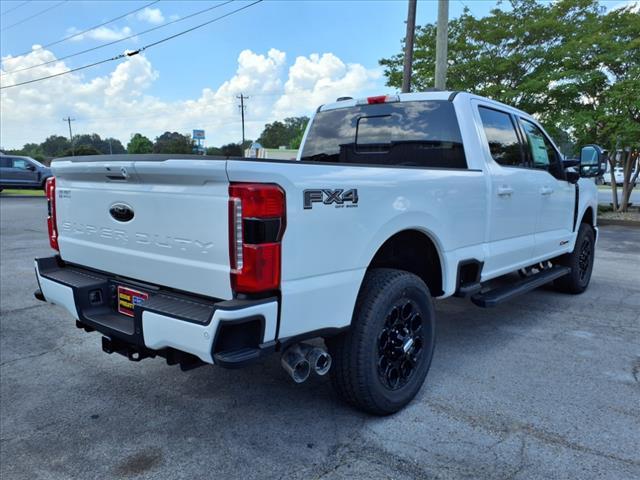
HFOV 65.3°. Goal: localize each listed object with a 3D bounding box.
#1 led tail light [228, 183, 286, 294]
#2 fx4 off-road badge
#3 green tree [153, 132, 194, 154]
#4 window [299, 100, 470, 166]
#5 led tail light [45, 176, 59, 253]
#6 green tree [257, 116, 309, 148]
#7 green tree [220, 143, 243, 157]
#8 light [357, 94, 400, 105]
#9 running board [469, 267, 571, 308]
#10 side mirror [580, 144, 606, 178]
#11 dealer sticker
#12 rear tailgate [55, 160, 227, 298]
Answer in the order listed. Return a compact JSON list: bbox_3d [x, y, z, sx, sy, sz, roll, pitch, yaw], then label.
[{"bbox_3d":[-0.248,-0.011,1.998,0.145,0.440,0.200,6,8,40],"label":"led tail light"},{"bbox_3d":[0.059,-0.183,2.226,0.015,0.090,0.385,6,8,40],"label":"fx4 off-road badge"},{"bbox_3d":[-22.399,-12.186,75.877,7.500,8.200,7.000,-2,7,-16],"label":"green tree"},{"bbox_3d":[0.447,-0.822,4.087,1.570,0.540,0.100,6,0,40],"label":"window"},{"bbox_3d":[-1.604,-0.167,3.160,0.150,0.450,0.200,6,8,40],"label":"led tail light"},{"bbox_3d":[-4.648,-11.320,64.941,7.800,9.350,7.500,0,7,-4],"label":"green tree"},{"bbox_3d":[-14.789,-12.507,82.795,5.000,7.250,5.000,-1,7,-10],"label":"green tree"},{"bbox_3d":[0.475,-1.155,4.077,0.420,0.055,0.060,6,8,40],"label":"light"},{"bbox_3d":[1.827,0.377,4.403,0.170,0.080,2.170,6,8,40],"label":"running board"},{"bbox_3d":[2.630,-0.755,4.803,0.215,0.320,0.180,6,8,40],"label":"side mirror"},{"bbox_3d":[-0.982,0.340,2.611,0.305,0.152,0.020,6,8,40],"label":"dealer sticker"},{"bbox_3d":[-0.951,-0.119,2.557,1.650,0.600,0.120,6,8,40],"label":"rear tailgate"}]

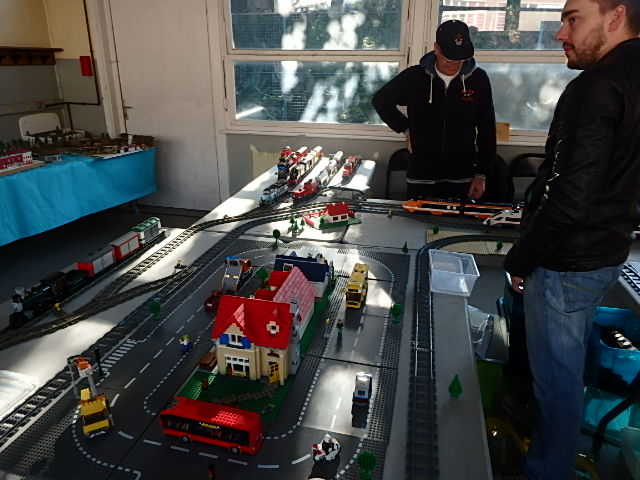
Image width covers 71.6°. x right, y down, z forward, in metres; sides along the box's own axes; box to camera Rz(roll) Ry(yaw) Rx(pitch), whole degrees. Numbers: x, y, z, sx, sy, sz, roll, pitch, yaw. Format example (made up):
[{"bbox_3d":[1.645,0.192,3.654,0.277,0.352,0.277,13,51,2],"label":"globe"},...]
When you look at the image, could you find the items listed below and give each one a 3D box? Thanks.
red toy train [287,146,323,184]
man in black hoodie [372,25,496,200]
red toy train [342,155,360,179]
[{"bbox_3d":[-0.091,-0.576,3.342,0.068,0.107,0.900,5,22,10],"label":"red toy train"},{"bbox_3d":[0.663,-0.406,2.760,0.700,1.730,0.380,5,22,12],"label":"man in black hoodie"},{"bbox_3d":[0.223,-0.538,3.280,0.060,0.095,0.350,5,22,10],"label":"red toy train"}]

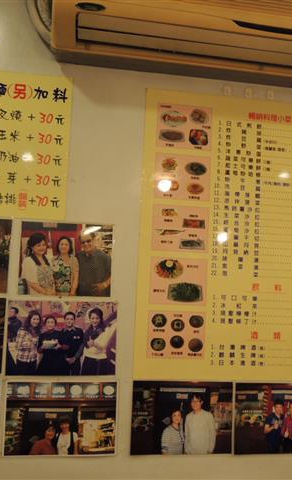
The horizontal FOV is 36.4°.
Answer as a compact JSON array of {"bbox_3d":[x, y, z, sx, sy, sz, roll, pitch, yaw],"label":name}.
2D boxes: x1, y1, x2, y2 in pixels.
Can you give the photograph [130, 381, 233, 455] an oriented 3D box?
[{"bbox_3d":[0.074,0.354,0.880,0.204,0.141,0.004,3,-4,-8],"label":"photograph"}]

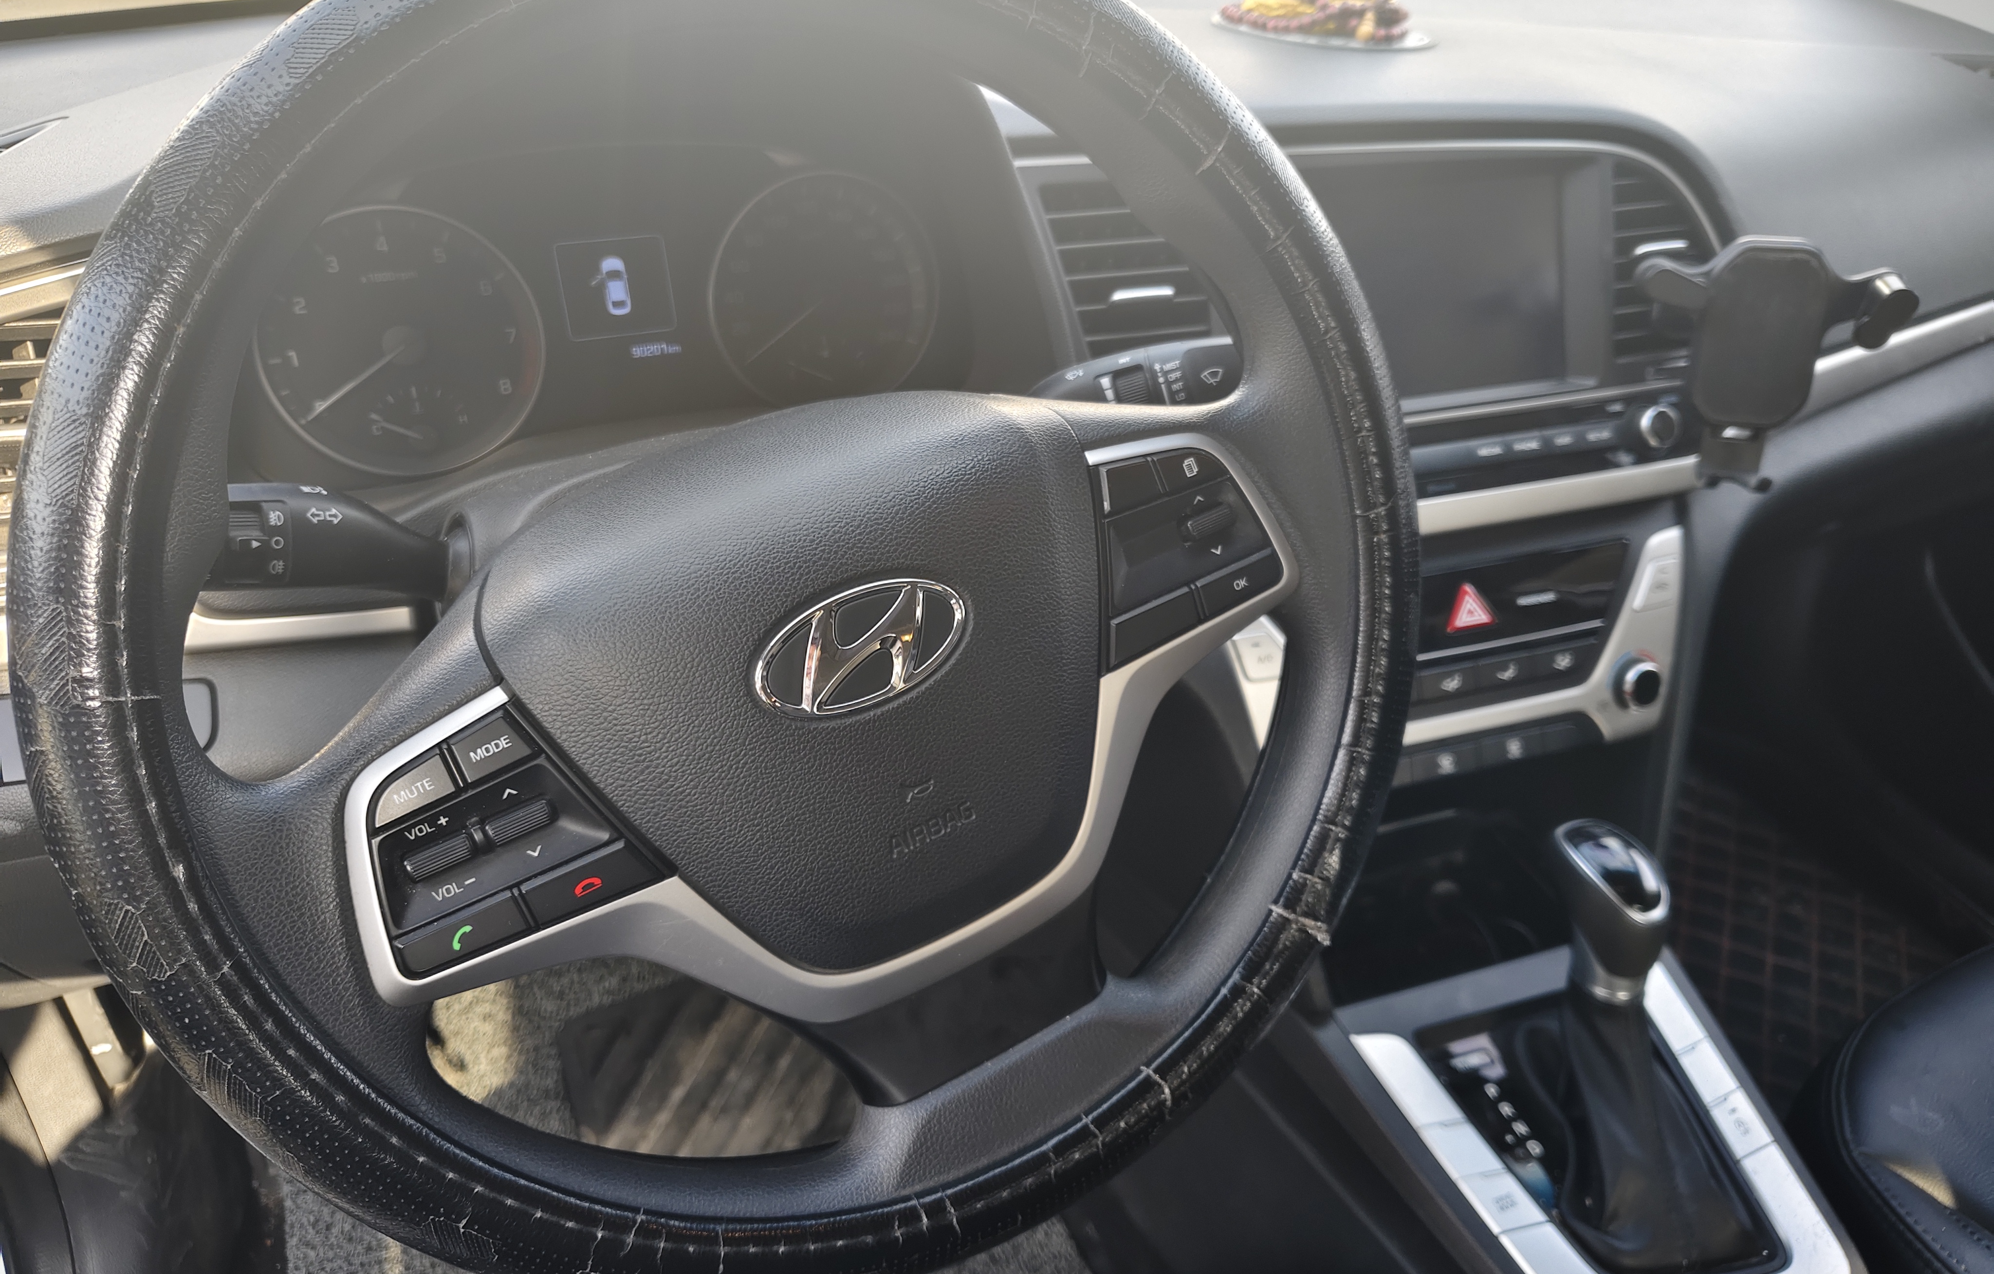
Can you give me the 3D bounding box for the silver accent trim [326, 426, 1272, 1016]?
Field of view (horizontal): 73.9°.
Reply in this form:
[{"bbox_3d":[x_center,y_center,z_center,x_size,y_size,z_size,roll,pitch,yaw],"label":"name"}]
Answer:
[{"bbox_3d":[-0.030,0.038,0.392,0.296,0.137,0.050,-23,13,-22],"label":"silver accent trim"}]

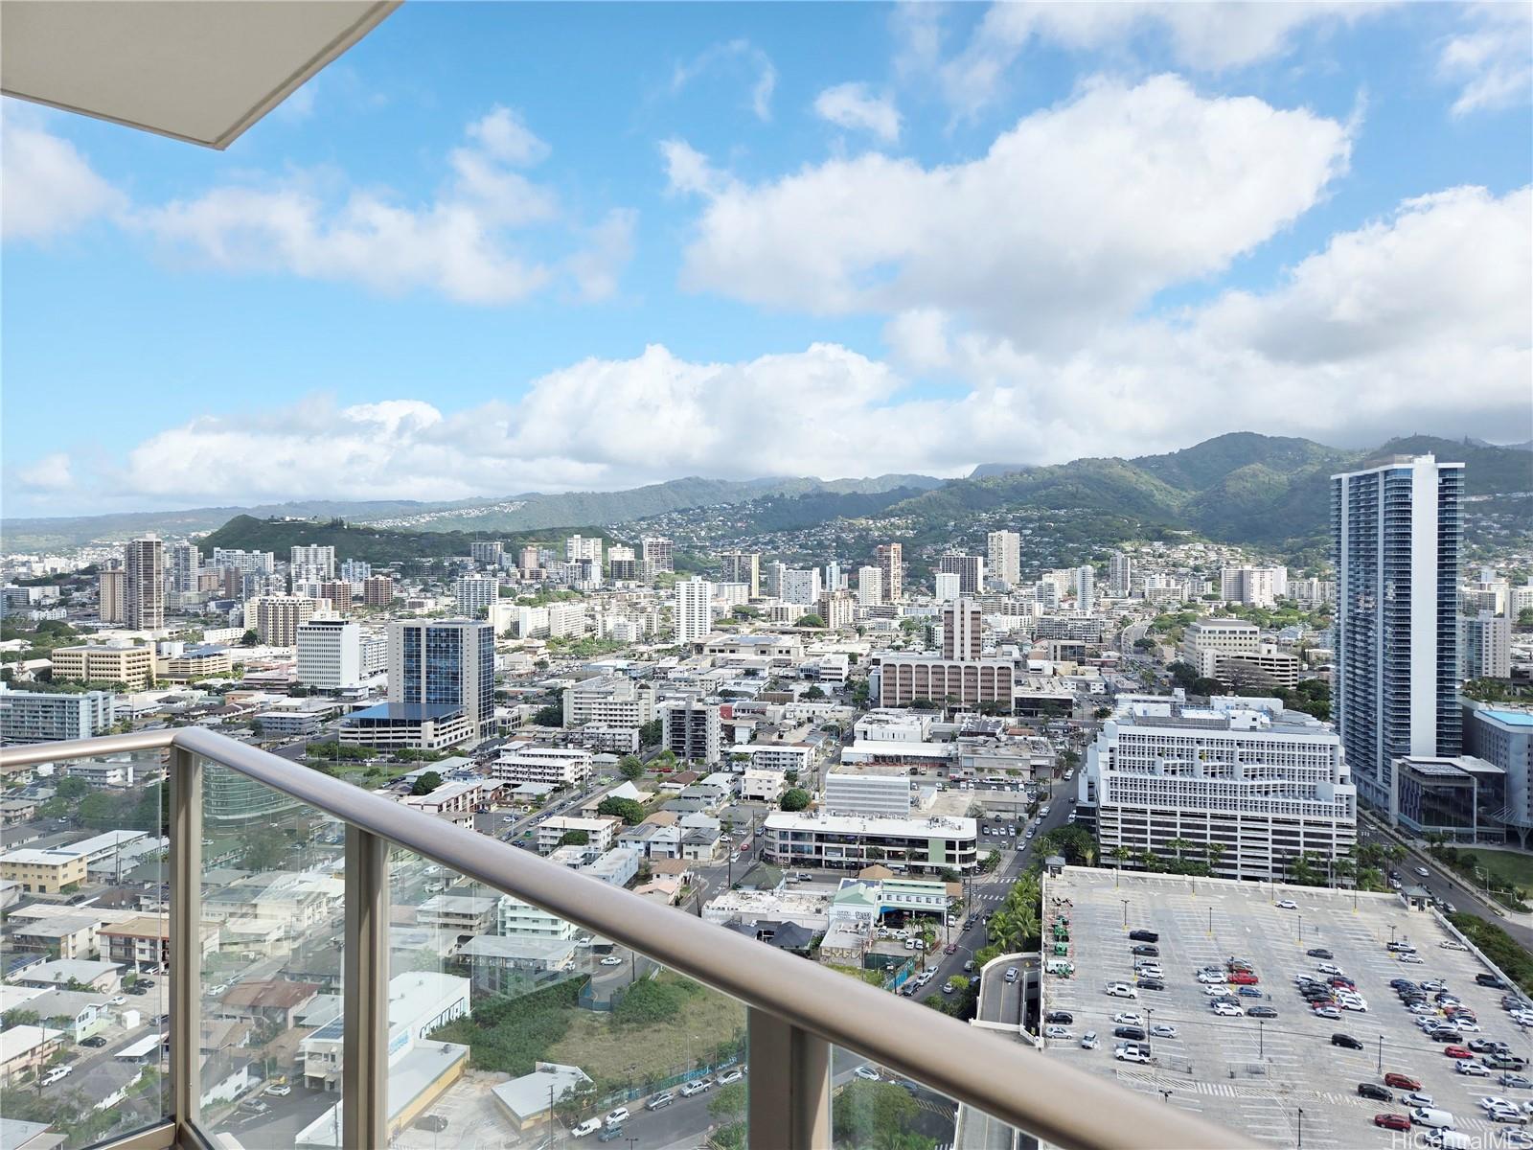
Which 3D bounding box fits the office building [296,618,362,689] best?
[{"bbox_3d":[-288.180,52.650,670.500,33.000,46.500,18.000,0,1,11],"label":"office building"}]

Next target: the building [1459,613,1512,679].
[{"bbox_3d":[427.920,42.800,608.400,14.500,44.500,23.000,0,1,-15],"label":"building"}]

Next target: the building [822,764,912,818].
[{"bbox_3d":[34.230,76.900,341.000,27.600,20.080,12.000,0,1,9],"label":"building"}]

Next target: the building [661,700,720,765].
[{"bbox_3d":[-33.110,69.910,455.410,25.000,26.300,15.000,0,1,11],"label":"building"}]

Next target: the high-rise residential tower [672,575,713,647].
[{"bbox_3d":[-69.770,34.890,966.160,31.850,60.060,15.920,0,1,12],"label":"high-rise residential tower"}]

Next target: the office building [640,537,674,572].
[{"bbox_3d":[-165.180,-28.540,1553.900,46.000,58.000,22.000,0,1,8],"label":"office building"}]

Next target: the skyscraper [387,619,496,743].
[{"bbox_3d":[-161.760,52.360,508.000,48.230,56.770,18.700,0,1,12],"label":"skyscraper"}]

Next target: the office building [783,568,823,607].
[{"bbox_3d":[46.220,16.100,1328.020,43.000,49.500,26.000,0,1,14],"label":"office building"}]

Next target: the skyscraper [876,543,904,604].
[{"bbox_3d":[165.890,-2.750,1360.000,24.010,78.980,24.010,-1,2,-44],"label":"skyscraper"}]

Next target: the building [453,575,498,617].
[{"bbox_3d":[-326.390,25.470,1150.980,42.830,44.840,17.230,0,1,12],"label":"building"}]

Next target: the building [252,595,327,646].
[{"bbox_3d":[-419.680,40.660,895.000,58.820,45.240,20.000,0,1,10],"label":"building"}]

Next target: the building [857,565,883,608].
[{"bbox_3d":[132.730,17.720,1300.830,26.290,53.350,18.200,0,1,18],"label":"building"}]

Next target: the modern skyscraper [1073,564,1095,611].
[{"bbox_3d":[388.860,15.790,1245.000,23.040,56.050,23.040,0,1,15],"label":"modern skyscraper"}]

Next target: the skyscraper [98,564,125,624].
[{"bbox_3d":[-719.470,22.010,1120.000,22.710,60.660,20.440,-1,2,-30],"label":"skyscraper"}]

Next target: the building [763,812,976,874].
[{"bbox_3d":[33.920,86.250,330.860,67.280,11.220,19.460,0,1,10],"label":"building"}]

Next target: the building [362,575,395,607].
[{"bbox_3d":[-449.730,19.910,1180.850,21.300,34.860,24.490,1,2,20],"label":"building"}]

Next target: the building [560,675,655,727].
[{"bbox_3d":[-76.990,66.520,528.960,45.000,27.000,32.000,0,1,12],"label":"building"}]

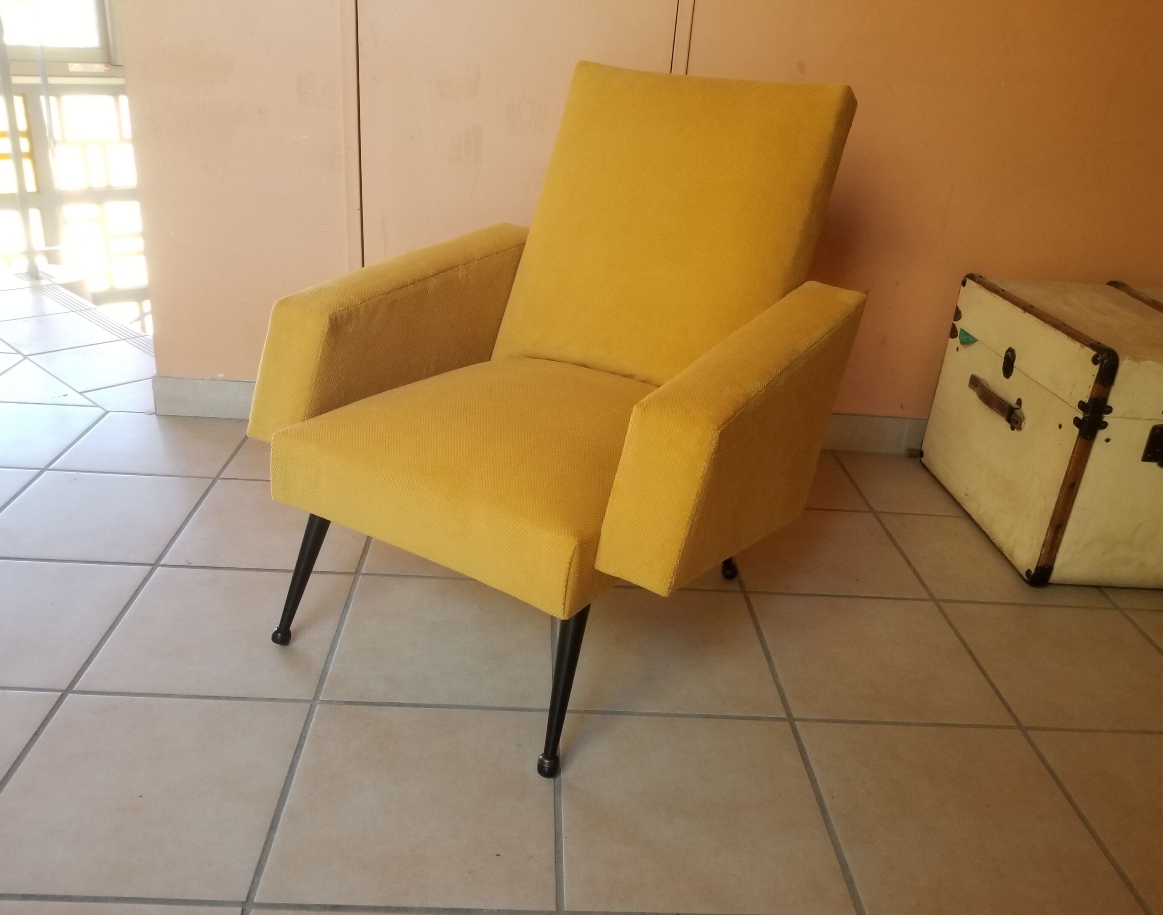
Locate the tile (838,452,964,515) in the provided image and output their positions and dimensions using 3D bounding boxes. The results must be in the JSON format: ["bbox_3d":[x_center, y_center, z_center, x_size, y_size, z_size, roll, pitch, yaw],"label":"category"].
[{"bbox_3d":[0.781,0.064,2.102,0.331,0.010,0.325,3,25,-4],"label":"tile"}]

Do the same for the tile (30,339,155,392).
[{"bbox_3d":[-1.239,-0.235,2.377,0.324,0.010,0.252,24,31,36],"label":"tile"}]

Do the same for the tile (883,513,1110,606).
[{"bbox_3d":[0.795,0.201,1.803,0.331,0.010,0.325,3,25,-4],"label":"tile"}]

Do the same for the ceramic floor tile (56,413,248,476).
[{"bbox_3d":[-0.905,-0.030,1.991,0.331,0.010,0.325,3,25,-4],"label":"ceramic floor tile"}]

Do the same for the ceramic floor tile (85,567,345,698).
[{"bbox_3d":[-0.542,0.265,1.414,0.331,0.010,0.325,3,25,-4],"label":"ceramic floor tile"}]

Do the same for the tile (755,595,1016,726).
[{"bbox_3d":[0.467,0.321,1.480,0.331,0.010,0.325,3,25,-4],"label":"tile"}]

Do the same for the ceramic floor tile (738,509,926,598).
[{"bbox_3d":[0.456,0.183,1.780,0.331,0.010,0.325,3,25,-4],"label":"ceramic floor tile"}]

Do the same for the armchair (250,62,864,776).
[{"bbox_3d":[-0.006,-0.166,1.445,0.710,0.828,0.862,18,27,26],"label":"armchair"}]

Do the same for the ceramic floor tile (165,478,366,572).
[{"bbox_3d":[-0.556,0.127,1.714,0.331,0.010,0.325,3,25,-4],"label":"ceramic floor tile"}]

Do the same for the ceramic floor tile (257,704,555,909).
[{"bbox_3d":[-0.195,0.421,1.137,0.331,0.010,0.325,3,25,-4],"label":"ceramic floor tile"}]

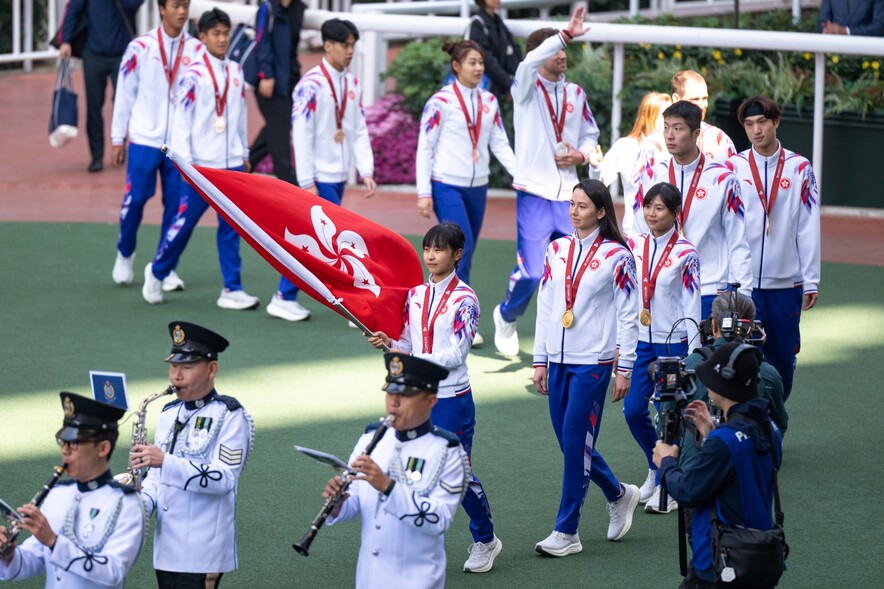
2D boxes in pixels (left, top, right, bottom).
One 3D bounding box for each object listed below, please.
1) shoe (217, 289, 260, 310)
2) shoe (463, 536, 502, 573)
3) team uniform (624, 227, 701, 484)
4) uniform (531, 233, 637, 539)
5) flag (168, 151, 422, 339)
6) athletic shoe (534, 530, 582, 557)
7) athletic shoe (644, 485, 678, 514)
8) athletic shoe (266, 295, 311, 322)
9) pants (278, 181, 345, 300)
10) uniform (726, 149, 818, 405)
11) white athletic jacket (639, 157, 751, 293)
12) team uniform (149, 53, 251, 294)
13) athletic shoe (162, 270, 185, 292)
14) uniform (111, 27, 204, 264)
[{"bbox_3d":[-1.176,0.032,28.375,0.290,0.115,0.105,9,13,35],"label":"shoe"},{"bbox_3d":[0.184,1.215,22.937,0.100,0.120,0.265,10,34,35],"label":"shoe"},{"bbox_3d":[1.074,0.299,24.032,0.440,1.280,0.380,10,14,37],"label":"team uniform"},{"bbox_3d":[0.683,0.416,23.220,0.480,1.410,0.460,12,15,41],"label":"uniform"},{"bbox_3d":[-0.662,-0.228,22.339,1.180,0.860,0.580,-3,12,-22],"label":"flag"},{"bbox_3d":[0.541,1.154,22.622,0.270,0.115,0.100,-9,14,-41],"label":"athletic shoe"},{"bbox_3d":[1.055,0.988,23.543,0.095,0.115,0.260,9,14,37],"label":"athletic shoe"},{"bbox_3d":[-0.891,0.078,28.502,0.285,0.120,0.107,9,13,32],"label":"athletic shoe"},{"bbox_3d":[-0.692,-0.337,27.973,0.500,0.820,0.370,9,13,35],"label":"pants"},{"bbox_3d":[1.692,-0.052,25.003,0.560,1.450,0.440,5,12,22],"label":"uniform"},{"bbox_3d":[1.286,-0.359,25.200,0.560,0.710,0.320,8,13,27],"label":"white athletic jacket"},{"bbox_3d":[-1.413,-0.702,28.722,0.500,1.420,0.500,12,15,41],"label":"team uniform"},{"bbox_3d":[-1.627,-0.073,28.889,0.105,0.115,0.290,-10,15,-44],"label":"athletic shoe"},{"bbox_3d":[-1.651,-0.853,28.889,0.560,1.430,0.460,-2,11,-18],"label":"uniform"}]

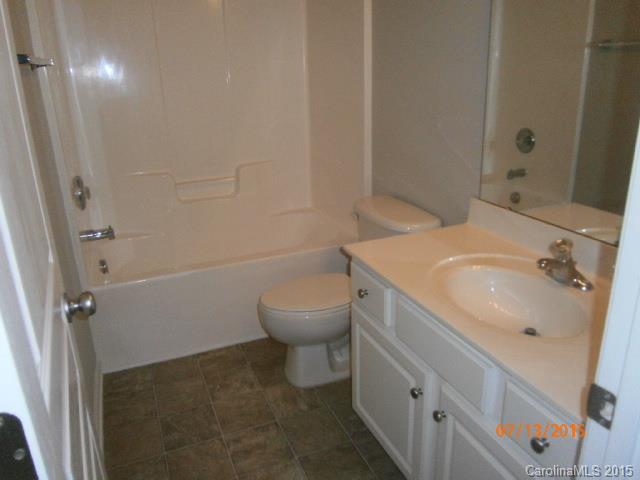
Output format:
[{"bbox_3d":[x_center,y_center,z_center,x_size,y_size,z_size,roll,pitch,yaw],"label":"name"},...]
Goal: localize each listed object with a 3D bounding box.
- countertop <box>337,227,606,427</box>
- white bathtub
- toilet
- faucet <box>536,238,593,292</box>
[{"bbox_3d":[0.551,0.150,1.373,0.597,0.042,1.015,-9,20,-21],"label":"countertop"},{"bbox_3d":[-0.547,0.218,2.937,1.534,0.466,0.826,-9,20,-21],"label":"white bathtub"},{"bbox_3d":[0.091,0.251,2.337,0.765,0.755,0.485,-9,20,-21],"label":"toilet"},{"bbox_3d":[0.687,0.068,1.360,0.120,0.115,0.156,-9,20,-21],"label":"faucet"}]

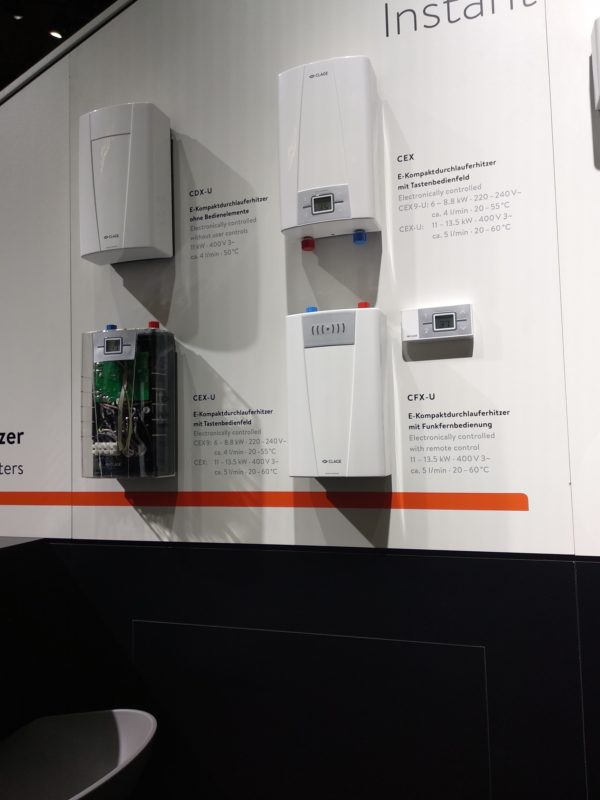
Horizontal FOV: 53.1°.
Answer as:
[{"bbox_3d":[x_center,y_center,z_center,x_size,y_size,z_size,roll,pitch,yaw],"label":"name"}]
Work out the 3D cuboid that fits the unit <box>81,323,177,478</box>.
[{"bbox_3d":[-0.354,0.002,1.237,0.177,0.311,0.102,-3,-3,17],"label":"unit"}]

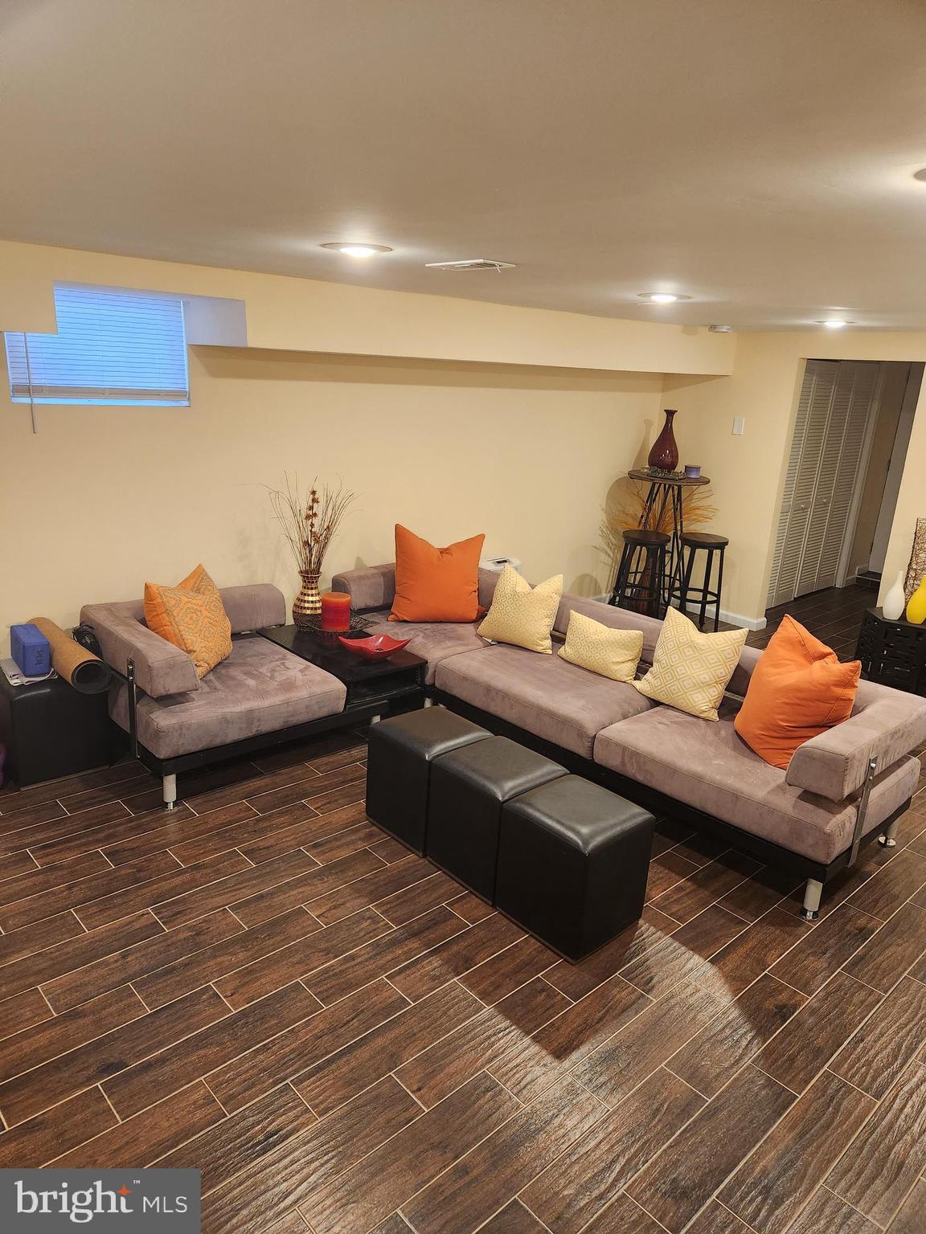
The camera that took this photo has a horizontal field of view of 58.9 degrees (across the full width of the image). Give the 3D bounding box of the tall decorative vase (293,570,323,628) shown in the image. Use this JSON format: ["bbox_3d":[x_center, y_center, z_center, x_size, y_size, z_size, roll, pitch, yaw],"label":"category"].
[{"bbox_3d":[-0.856,-0.092,4.578,0.200,0.310,0.200,4,17,-1],"label":"tall decorative vase"}]

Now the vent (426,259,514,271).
[{"bbox_3d":[0.022,-1.144,2.673,0.147,0.020,0.328,-12,23,-41],"label":"vent"}]

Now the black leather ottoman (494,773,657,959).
[{"bbox_3d":[0.382,0.861,2.884,0.375,0.425,0.385,-12,23,-41],"label":"black leather ottoman"}]

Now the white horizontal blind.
[{"bbox_3d":[-1.620,-1.213,3.714,0.800,0.498,0.055,-12,23,-41],"label":"white horizontal blind"}]

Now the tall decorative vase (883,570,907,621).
[{"bbox_3d":[2.810,-0.143,5.285,0.139,0.327,0.139,-12,23,-41],"label":"tall decorative vase"}]

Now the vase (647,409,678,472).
[{"bbox_3d":[1.593,-1.350,6.308,0.232,0.479,0.232,-12,23,-41],"label":"vase"}]

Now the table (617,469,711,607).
[{"bbox_3d":[1.527,-0.537,6.375,0.595,1.124,0.595,-12,23,-41],"label":"table"}]

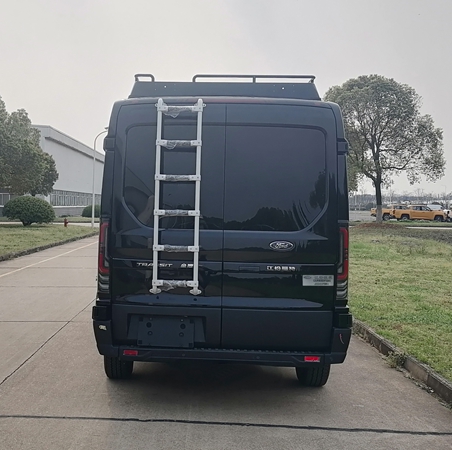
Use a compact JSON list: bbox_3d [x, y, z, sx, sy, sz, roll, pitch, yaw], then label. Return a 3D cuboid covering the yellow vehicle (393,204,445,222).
[{"bbox_3d":[19.700,-1.140,48.100,5.350,1.830,1.920,1,2,5],"label":"yellow vehicle"}]

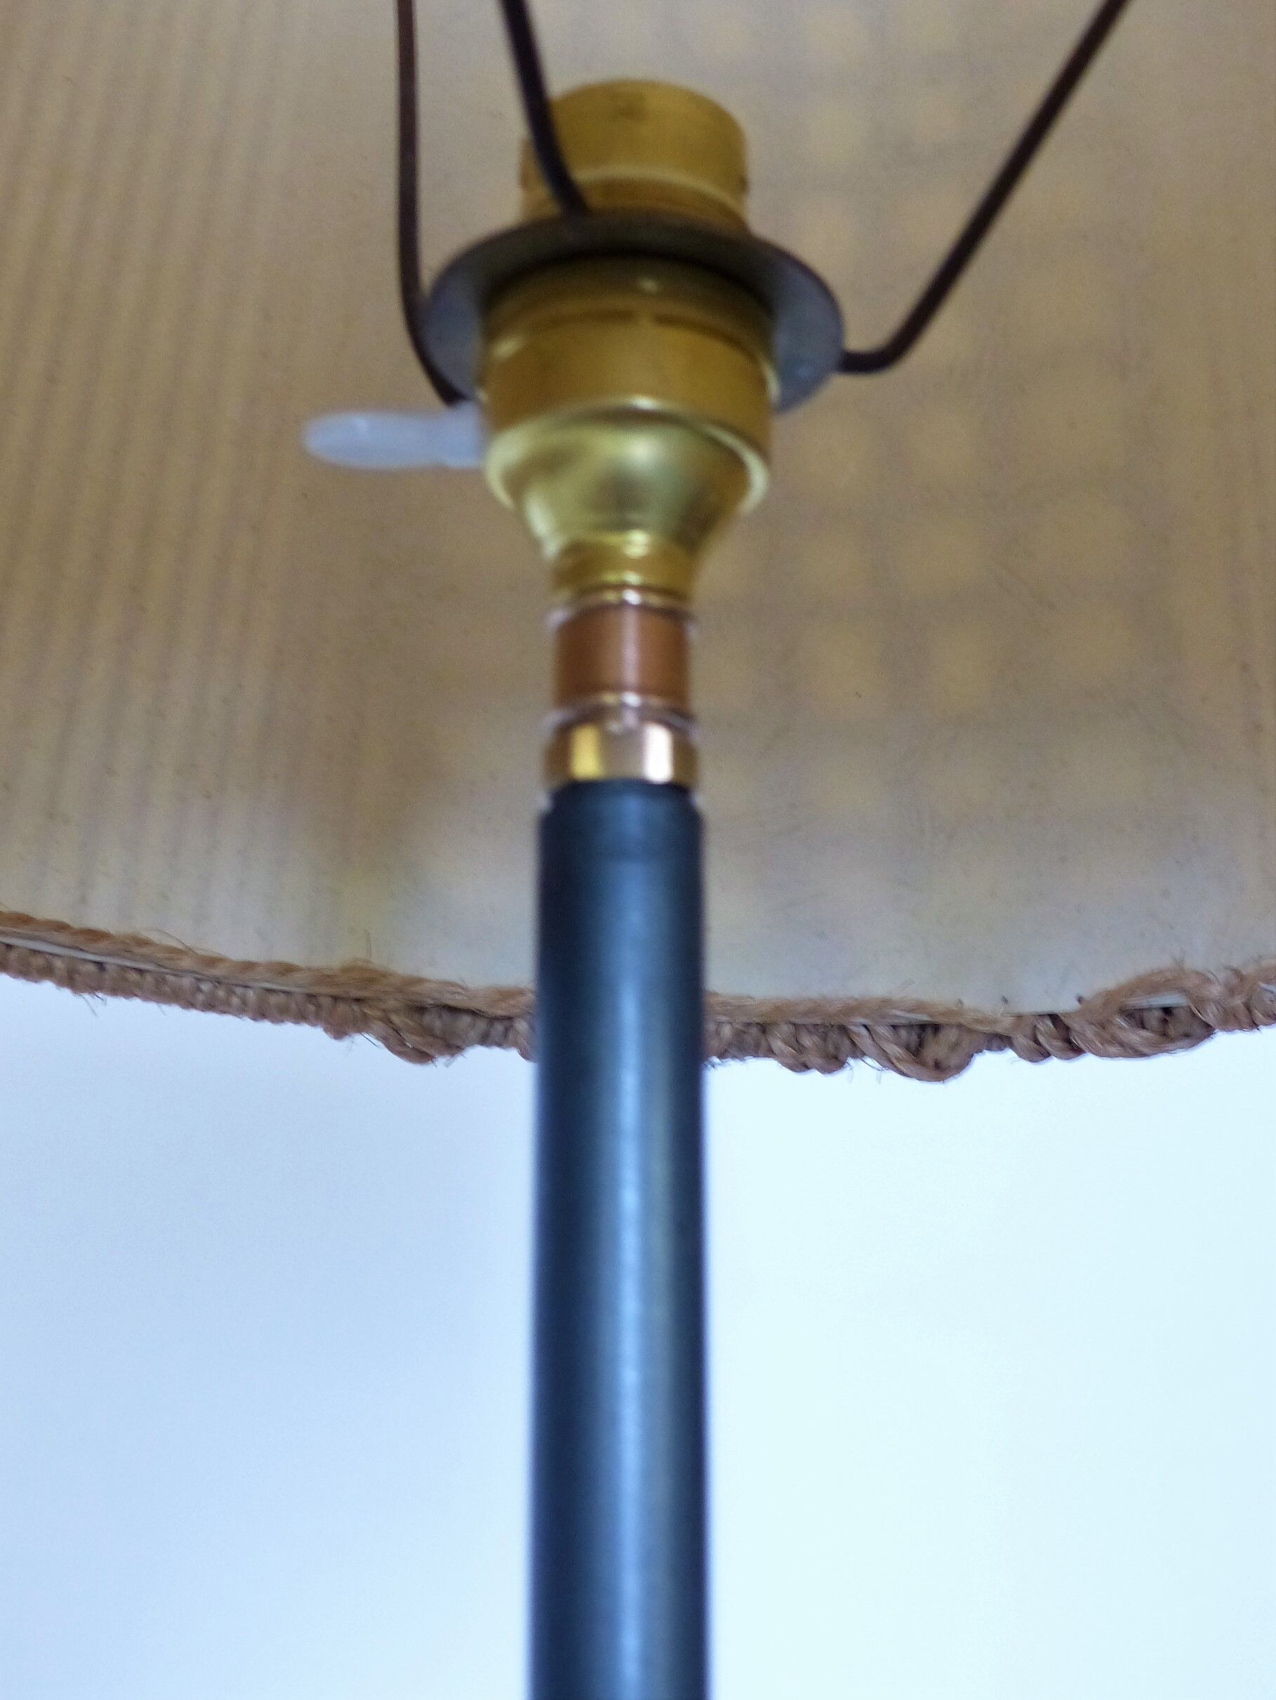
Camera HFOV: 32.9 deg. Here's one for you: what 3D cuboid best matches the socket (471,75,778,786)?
[{"bbox_3d":[-0.001,-0.045,0.249,0.034,0.082,0.034,1,-15,0],"label":"socket"}]

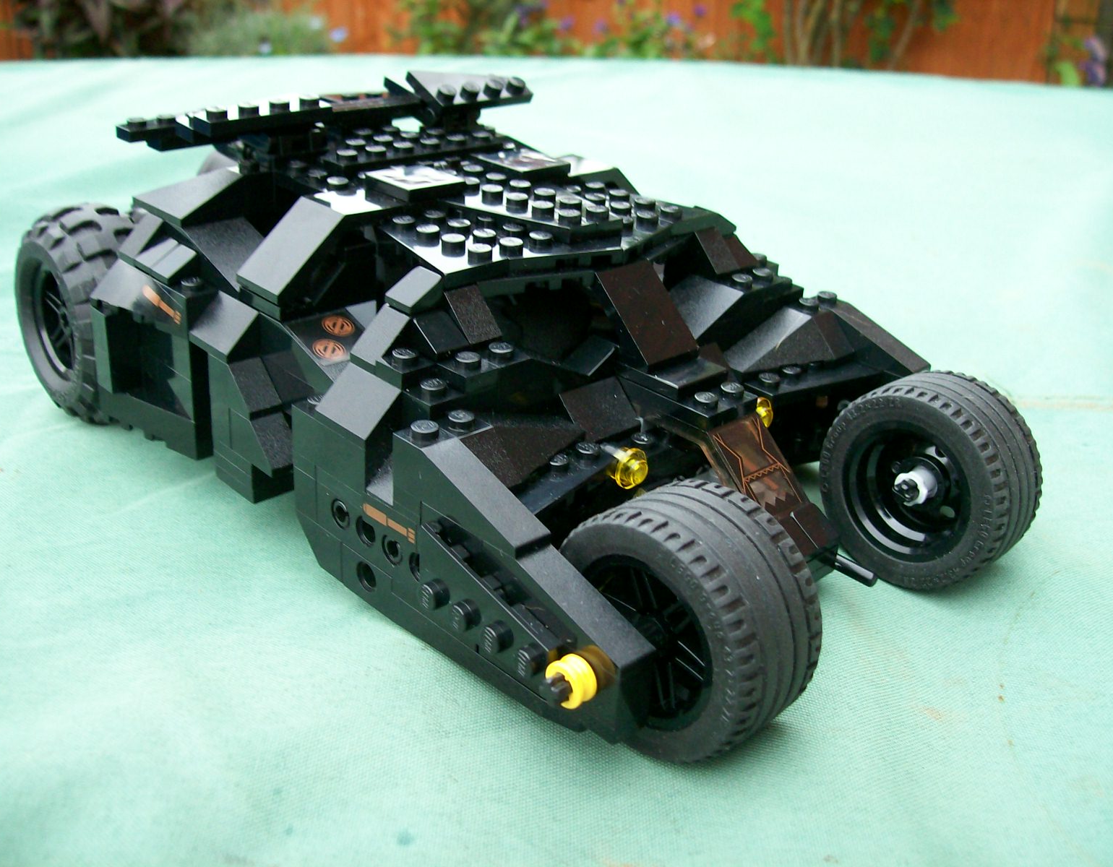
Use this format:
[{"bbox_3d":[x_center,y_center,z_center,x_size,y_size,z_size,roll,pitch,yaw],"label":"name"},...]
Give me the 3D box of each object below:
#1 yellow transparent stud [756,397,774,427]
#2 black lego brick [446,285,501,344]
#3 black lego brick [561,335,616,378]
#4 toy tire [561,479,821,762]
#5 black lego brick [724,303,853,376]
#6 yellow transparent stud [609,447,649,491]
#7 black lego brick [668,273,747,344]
[{"bbox_3d":[0.044,-0.004,0.254,0.008,0.008,0.005,-20,35,-40],"label":"yellow transparent stud"},{"bbox_3d":[-0.019,-0.023,0.232,0.008,0.010,0.016,-20,35,-41],"label":"black lego brick"},{"bbox_3d":[0.007,-0.015,0.241,0.008,0.006,0.008,-20,35,-40],"label":"black lego brick"},{"bbox_3d":[0.021,0.031,0.201,0.022,0.043,0.043,-20,35,-40],"label":"toy tire"},{"bbox_3d":[0.053,-0.021,0.275,0.032,0.010,0.016,-20,35,-41],"label":"black lego brick"},{"bbox_3d":[0.014,0.007,0.228,0.008,0.008,0.005,-20,35,-40],"label":"yellow transparent stud"},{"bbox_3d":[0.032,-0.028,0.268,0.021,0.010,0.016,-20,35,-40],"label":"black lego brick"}]

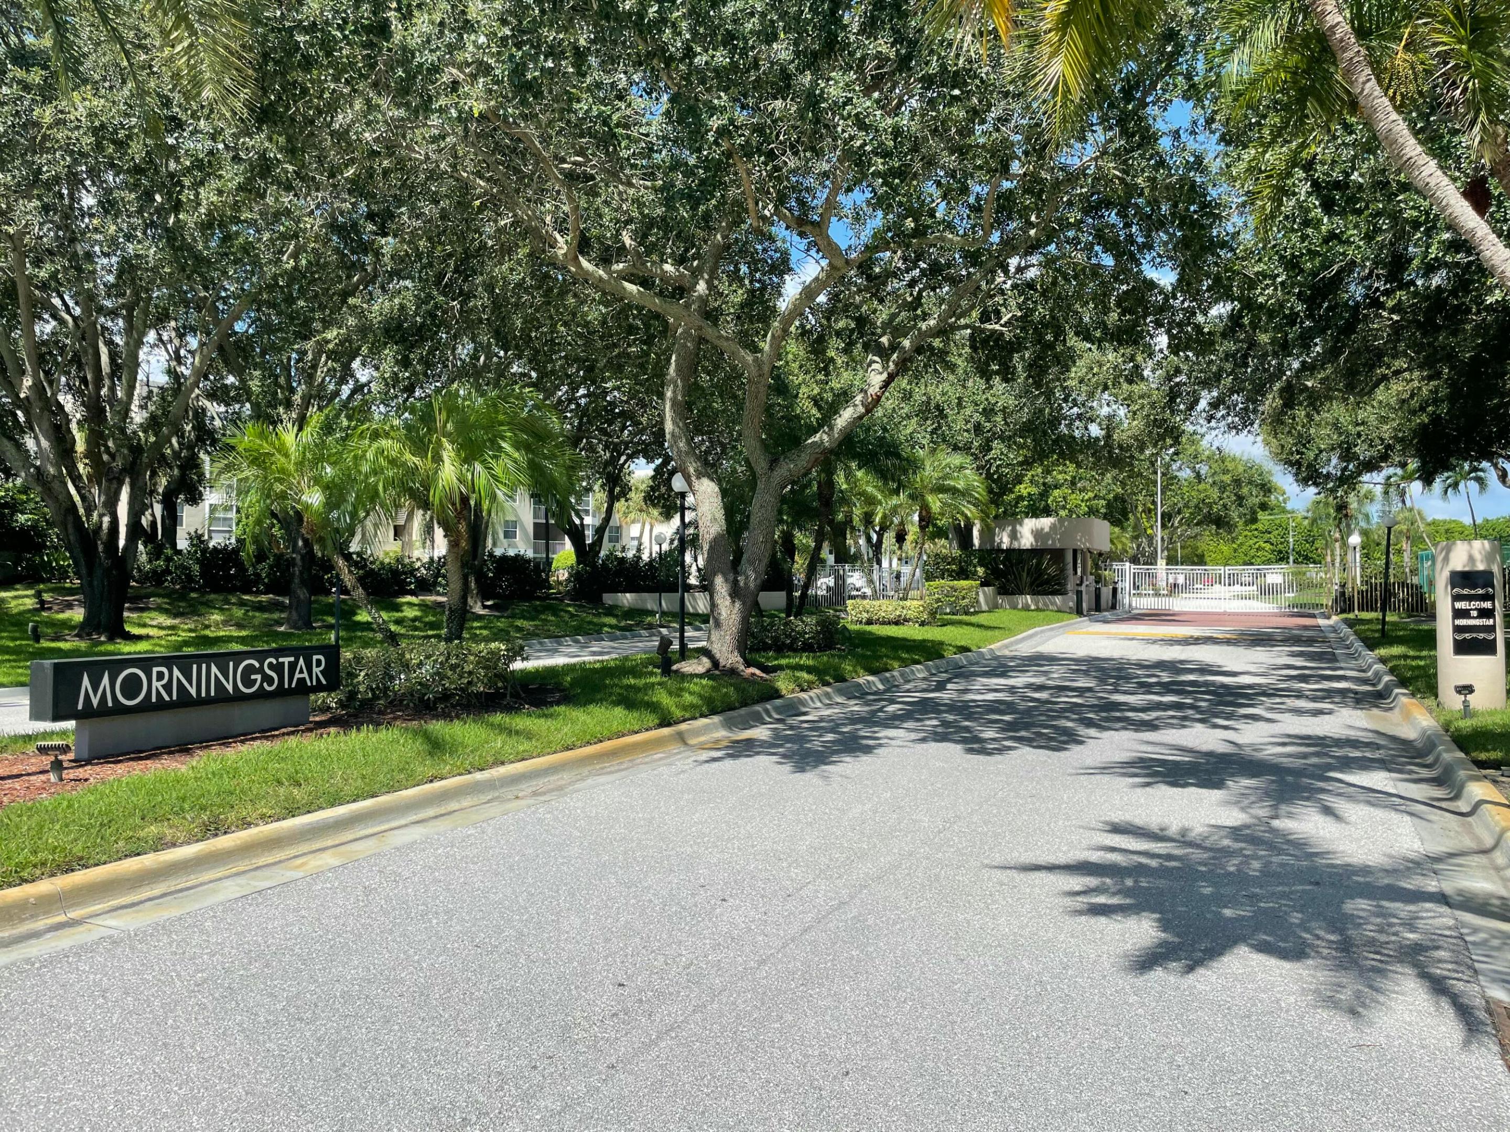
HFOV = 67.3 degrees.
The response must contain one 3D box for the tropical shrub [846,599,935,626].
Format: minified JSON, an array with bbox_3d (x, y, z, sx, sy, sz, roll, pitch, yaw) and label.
[{"bbox_3d":[3.724,1.290,31.000,2.400,0.720,1.100,0,-1,9],"label":"tropical shrub"}]

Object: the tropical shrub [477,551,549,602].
[{"bbox_3d":[-8.721,0.362,41.000,2.600,1.750,1.600,0,-1,-11],"label":"tropical shrub"}]

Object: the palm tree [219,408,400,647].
[{"bbox_3d":[-5.454,-0.255,14.000,2.350,3.350,2.300,0,-1,-17],"label":"palm tree"}]

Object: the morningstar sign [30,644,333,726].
[{"bbox_3d":[-4.874,0.996,10.034,0.279,0.456,2.847,0,-1,26],"label":"morningstar sign"}]

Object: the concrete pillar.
[{"bbox_3d":[7.955,0.662,12.600,0.640,1.800,0.640,0,-1,26],"label":"concrete pillar"}]

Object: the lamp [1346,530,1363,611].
[{"bbox_3d":[21.972,0.194,41.500,0.440,2.950,0.440,0,-1,0],"label":"lamp"}]

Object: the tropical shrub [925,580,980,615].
[{"bbox_3d":[6.514,1.073,37.500,1.900,1.150,1.500,0,-1,11],"label":"tropical shrub"}]

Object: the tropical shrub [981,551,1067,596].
[{"bbox_3d":[9.960,0.306,42.000,3.100,1.800,2.500,0,-1,11],"label":"tropical shrub"}]

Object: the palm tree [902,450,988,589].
[{"bbox_3d":[6.047,-1.142,36.000,2.800,5.200,2.700,0,-1,11],"label":"palm tree"}]

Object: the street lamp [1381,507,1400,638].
[{"bbox_3d":[13.710,0.217,24.500,0.340,2.800,0.340,3,-1,0],"label":"street lamp"}]

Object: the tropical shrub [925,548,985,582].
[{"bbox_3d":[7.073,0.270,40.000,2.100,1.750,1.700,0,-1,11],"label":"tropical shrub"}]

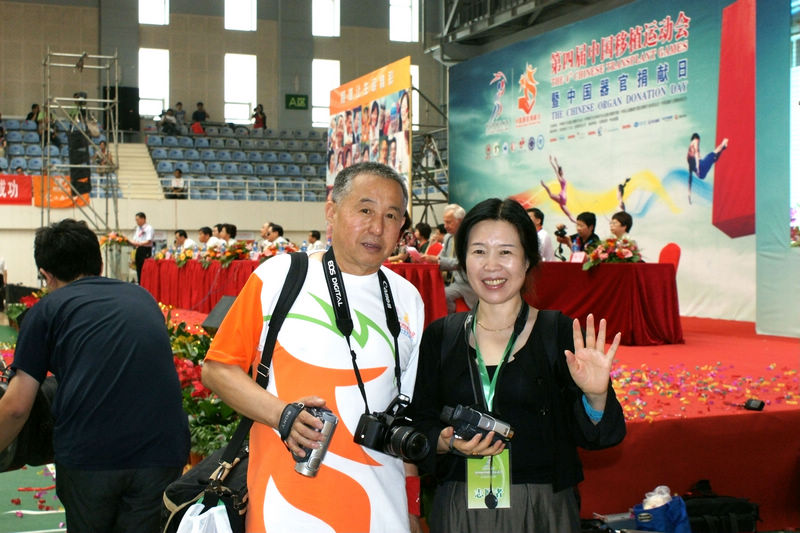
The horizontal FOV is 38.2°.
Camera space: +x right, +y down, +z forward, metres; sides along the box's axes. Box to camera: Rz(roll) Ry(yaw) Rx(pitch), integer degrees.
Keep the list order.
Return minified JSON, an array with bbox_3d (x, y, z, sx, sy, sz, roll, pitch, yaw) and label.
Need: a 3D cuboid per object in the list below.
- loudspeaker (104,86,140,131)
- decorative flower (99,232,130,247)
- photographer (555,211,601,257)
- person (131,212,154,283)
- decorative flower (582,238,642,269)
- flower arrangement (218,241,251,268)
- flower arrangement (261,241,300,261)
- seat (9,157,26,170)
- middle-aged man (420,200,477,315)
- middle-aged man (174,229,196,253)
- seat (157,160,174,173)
[{"bbox_3d":[-9.000,-5.106,37.400,1.100,1.420,0.750,0,1,-23],"label":"loudspeaker"},{"bbox_3d":[-5.857,-0.550,23.700,0.500,0.310,0.650,0,1,-23],"label":"decorative flower"},{"bbox_3d":[1.943,0.071,12.300,0.660,1.280,0.500,0,1,-23],"label":"photographer"},{"bbox_3d":[-5.350,-0.276,24.000,0.460,1.690,0.500,0,1,-23],"label":"person"},{"bbox_3d":[2.060,-0.128,11.200,0.420,0.330,0.580,0,1,-23],"label":"decorative flower"},{"bbox_3d":[-2.192,-0.159,15.300,0.370,0.360,0.560,0,1,-23],"label":"flower arrangement"},{"bbox_3d":[-1.397,-0.152,13.500,0.360,0.310,0.580,0,1,-23],"label":"flower arrangement"},{"bbox_3d":[-10.879,-2.933,32.900,0.460,0.400,0.430,0,1,-23],"label":"seat"},{"bbox_3d":[0.523,0.078,10.500,0.800,1.310,0.550,0,1,-23],"label":"middle-aged man"},{"bbox_3d":[-3.823,-0.022,20.400,0.680,1.270,0.500,0,1,-23],"label":"middle-aged man"},{"bbox_3d":[-7.003,-2.978,34.500,0.460,0.390,0.430,0,1,-23],"label":"seat"}]

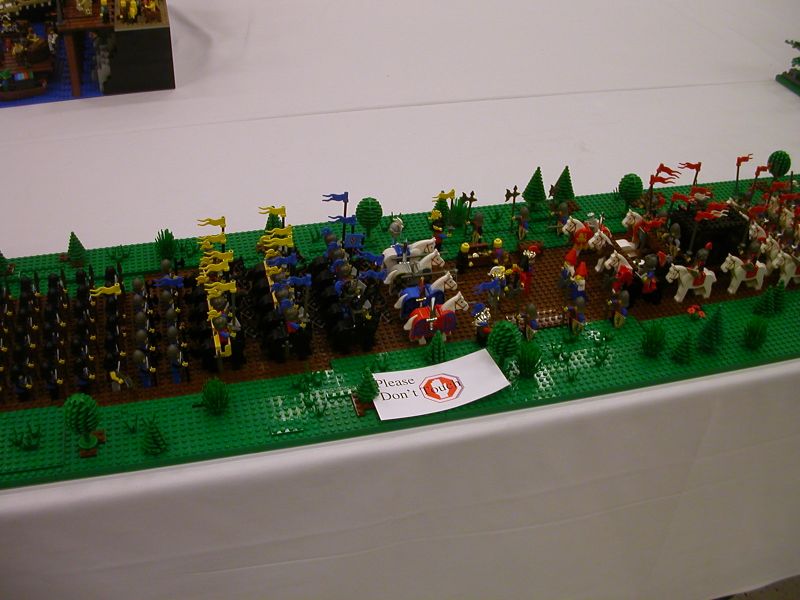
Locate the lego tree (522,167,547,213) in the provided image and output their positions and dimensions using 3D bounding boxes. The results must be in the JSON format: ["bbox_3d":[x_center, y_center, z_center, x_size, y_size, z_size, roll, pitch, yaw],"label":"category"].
[{"bbox_3d":[0.192,-0.160,1.209,0.034,0.066,0.034,-7,39,-14],"label":"lego tree"}]

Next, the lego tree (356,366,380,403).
[{"bbox_3d":[-0.034,0.084,0.892,0.024,0.041,0.024,3,38,-2],"label":"lego tree"}]

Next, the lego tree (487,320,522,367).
[{"bbox_3d":[0.113,0.051,0.930,0.034,0.064,0.034,-7,39,-14],"label":"lego tree"}]

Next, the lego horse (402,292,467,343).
[{"bbox_3d":[0.042,0.017,0.969,0.075,0.060,0.020,-7,39,-14],"label":"lego horse"}]

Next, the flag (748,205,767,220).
[{"bbox_3d":[0.452,-0.111,1.079,0.036,0.014,0.008,-20,43,-28],"label":"flag"}]

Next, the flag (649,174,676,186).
[{"bbox_3d":[0.351,-0.160,1.145,0.034,0.013,0.006,-1,38,-7],"label":"flag"}]

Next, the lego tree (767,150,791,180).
[{"bbox_3d":[0.576,-0.199,1.305,0.033,0.059,0.033,-7,40,-15],"label":"lego tree"}]

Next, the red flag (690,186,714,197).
[{"bbox_3d":[0.399,-0.142,1.127,0.034,0.013,0.006,-1,38,-7],"label":"red flag"}]

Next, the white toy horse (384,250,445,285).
[{"bbox_3d":[0.019,-0.035,1.034,0.075,0.060,0.018,-7,39,-14],"label":"white toy horse"}]

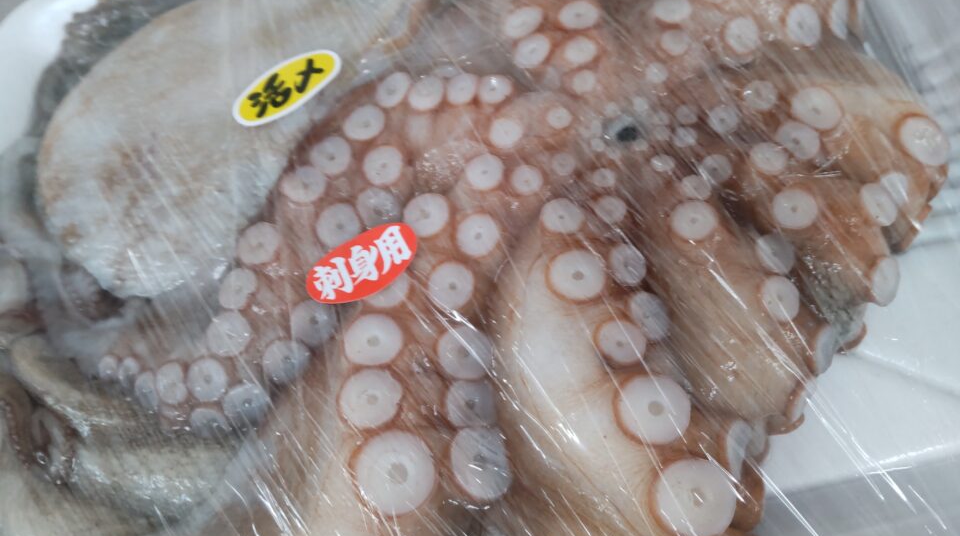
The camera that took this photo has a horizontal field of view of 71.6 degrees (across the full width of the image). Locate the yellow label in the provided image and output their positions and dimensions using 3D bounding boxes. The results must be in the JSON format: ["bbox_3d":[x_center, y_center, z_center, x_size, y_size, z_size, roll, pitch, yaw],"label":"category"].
[{"bbox_3d":[-0.057,-0.053,0.198,0.036,0.002,0.017,-36,70,-11],"label":"yellow label"}]

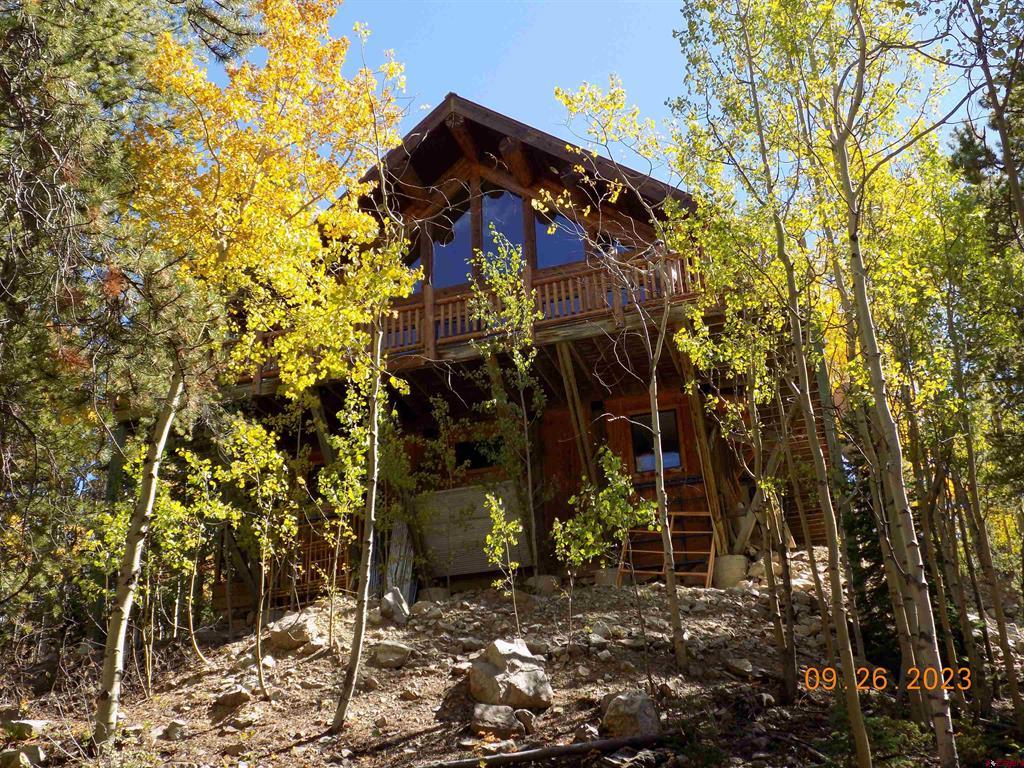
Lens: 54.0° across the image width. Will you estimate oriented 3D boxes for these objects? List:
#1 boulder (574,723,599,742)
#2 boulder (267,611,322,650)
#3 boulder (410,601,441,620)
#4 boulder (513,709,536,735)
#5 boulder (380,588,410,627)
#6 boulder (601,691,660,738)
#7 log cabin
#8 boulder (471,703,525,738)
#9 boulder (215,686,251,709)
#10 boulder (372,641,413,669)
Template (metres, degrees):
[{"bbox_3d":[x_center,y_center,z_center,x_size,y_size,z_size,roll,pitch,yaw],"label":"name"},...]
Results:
[{"bbox_3d":[0.574,2.685,7.750,0.181,0.148,0.170,-4,-17,3],"label":"boulder"},{"bbox_3d":[-2.498,2.818,11.500,0.605,0.440,0.500,1,-17,-12],"label":"boulder"},{"bbox_3d":[-1.173,3.108,13.800,0.430,0.280,0.360,0,-24,-5],"label":"boulder"},{"bbox_3d":[0.099,2.684,8.000,0.187,0.199,0.190,-3,-16,0],"label":"boulder"},{"bbox_3d":[-1.552,2.964,13.400,0.400,0.520,0.360,0,-24,-7],"label":"boulder"},{"bbox_3d":[0.931,2.596,7.900,0.462,0.363,0.400,-4,-17,5],"label":"boulder"},{"bbox_3d":[0.681,0.013,24.012,11.934,11.424,11.118,-10,-25,15],"label":"log cabin"},{"bbox_3d":[-0.107,2.476,7.400,0.400,0.260,0.340,-2,-24,-1],"label":"boulder"},{"bbox_3d":[-2.409,2.712,8.700,0.330,0.200,0.280,4,-25,-14],"label":"boulder"},{"bbox_3d":[-1.236,2.797,10.400,0.410,0.280,0.350,0,-24,-7],"label":"boulder"}]

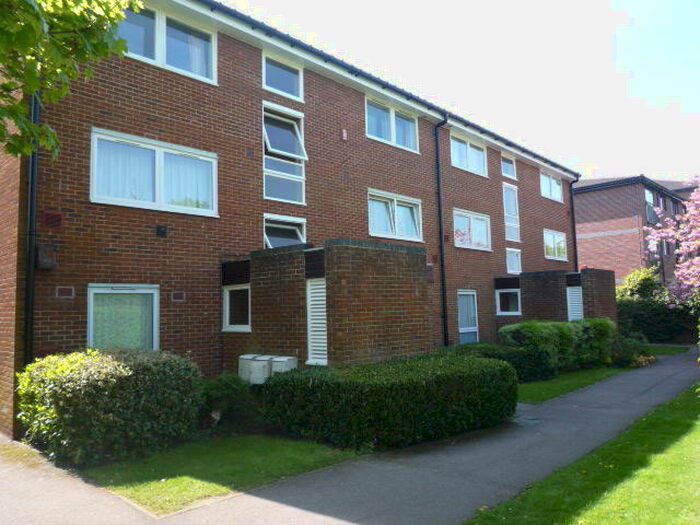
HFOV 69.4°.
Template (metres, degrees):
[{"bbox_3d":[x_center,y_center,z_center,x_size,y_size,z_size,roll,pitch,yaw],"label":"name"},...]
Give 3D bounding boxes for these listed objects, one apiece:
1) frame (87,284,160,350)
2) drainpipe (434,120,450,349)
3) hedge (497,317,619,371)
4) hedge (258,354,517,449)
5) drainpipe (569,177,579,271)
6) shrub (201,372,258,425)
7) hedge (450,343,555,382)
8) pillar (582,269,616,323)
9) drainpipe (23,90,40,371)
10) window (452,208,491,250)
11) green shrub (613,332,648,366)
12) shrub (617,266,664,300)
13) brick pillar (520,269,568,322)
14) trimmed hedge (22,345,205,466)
[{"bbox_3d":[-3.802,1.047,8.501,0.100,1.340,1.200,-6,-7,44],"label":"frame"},{"bbox_3d":[2.954,-0.790,15.447,0.460,7.530,0.110,-6,-7,43],"label":"drainpipe"},{"bbox_3d":[5.848,2.235,14.195,1.620,1.270,3.700,-6,-7,44],"label":"hedge"},{"bbox_3d":[0.706,1.988,7.762,2.270,0.870,3.300,-6,-7,44],"label":"hedge"},{"bbox_3d":[10.789,-0.281,23.727,0.440,7.530,0.110,-6,-7,43],"label":"drainpipe"},{"bbox_3d":[-1.881,2.090,7.954,0.860,0.760,0.920,-6,-7,43],"label":"shrub"},{"bbox_3d":[3.253,2.349,11.683,1.750,0.720,2.500,-6,-7,44],"label":"hedge"},{"bbox_3d":[8.080,1.576,16.313,0.320,2.710,2.220,-6,-7,44],"label":"pillar"},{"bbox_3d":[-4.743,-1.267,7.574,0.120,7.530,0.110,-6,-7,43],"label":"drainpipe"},{"bbox_3d":[4.203,-1.076,17.187,0.120,1.273,2.403,-6,-7,43],"label":"window"},{"bbox_3d":[7.436,2.260,13.452,0.940,0.880,1.000,-6,-7,43],"label":"green shrub"},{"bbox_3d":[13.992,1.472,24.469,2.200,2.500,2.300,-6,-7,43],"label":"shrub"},{"bbox_3d":[6.453,1.638,16.583,1.500,2.710,0.350,-6,-7,44],"label":"brick pillar"},{"bbox_3d":[-3.178,1.819,6.866,1.920,1.180,1.750,-6,-7,43],"label":"trimmed hedge"}]

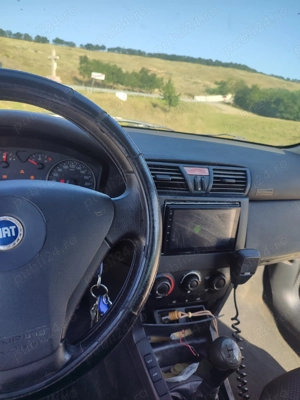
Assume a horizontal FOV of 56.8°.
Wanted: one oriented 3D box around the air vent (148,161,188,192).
[{"bbox_3d":[0.032,-0.048,0.593,0.103,0.058,0.035,1,7,-17],"label":"air vent"}]

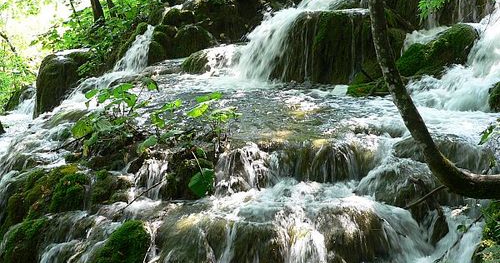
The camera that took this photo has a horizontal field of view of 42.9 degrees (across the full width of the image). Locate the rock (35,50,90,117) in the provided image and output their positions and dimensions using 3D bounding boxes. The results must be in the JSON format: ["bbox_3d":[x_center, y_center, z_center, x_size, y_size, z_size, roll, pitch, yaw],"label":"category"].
[{"bbox_3d":[-1.829,-0.468,6.200,0.530,0.631,0.550,0,11,0],"label":"rock"}]

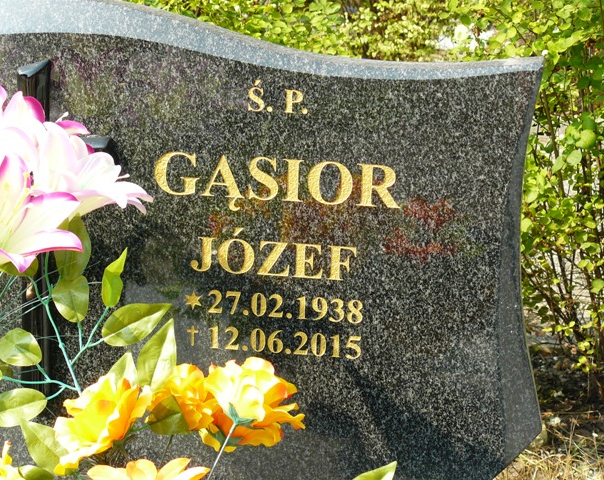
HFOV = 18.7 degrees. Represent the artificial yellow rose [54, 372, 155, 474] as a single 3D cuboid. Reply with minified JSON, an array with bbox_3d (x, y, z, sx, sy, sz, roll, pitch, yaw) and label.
[{"bbox_3d":[-0.216,0.204,2.000,0.112,0.060,0.115,-48,27,-7],"label":"artificial yellow rose"}]

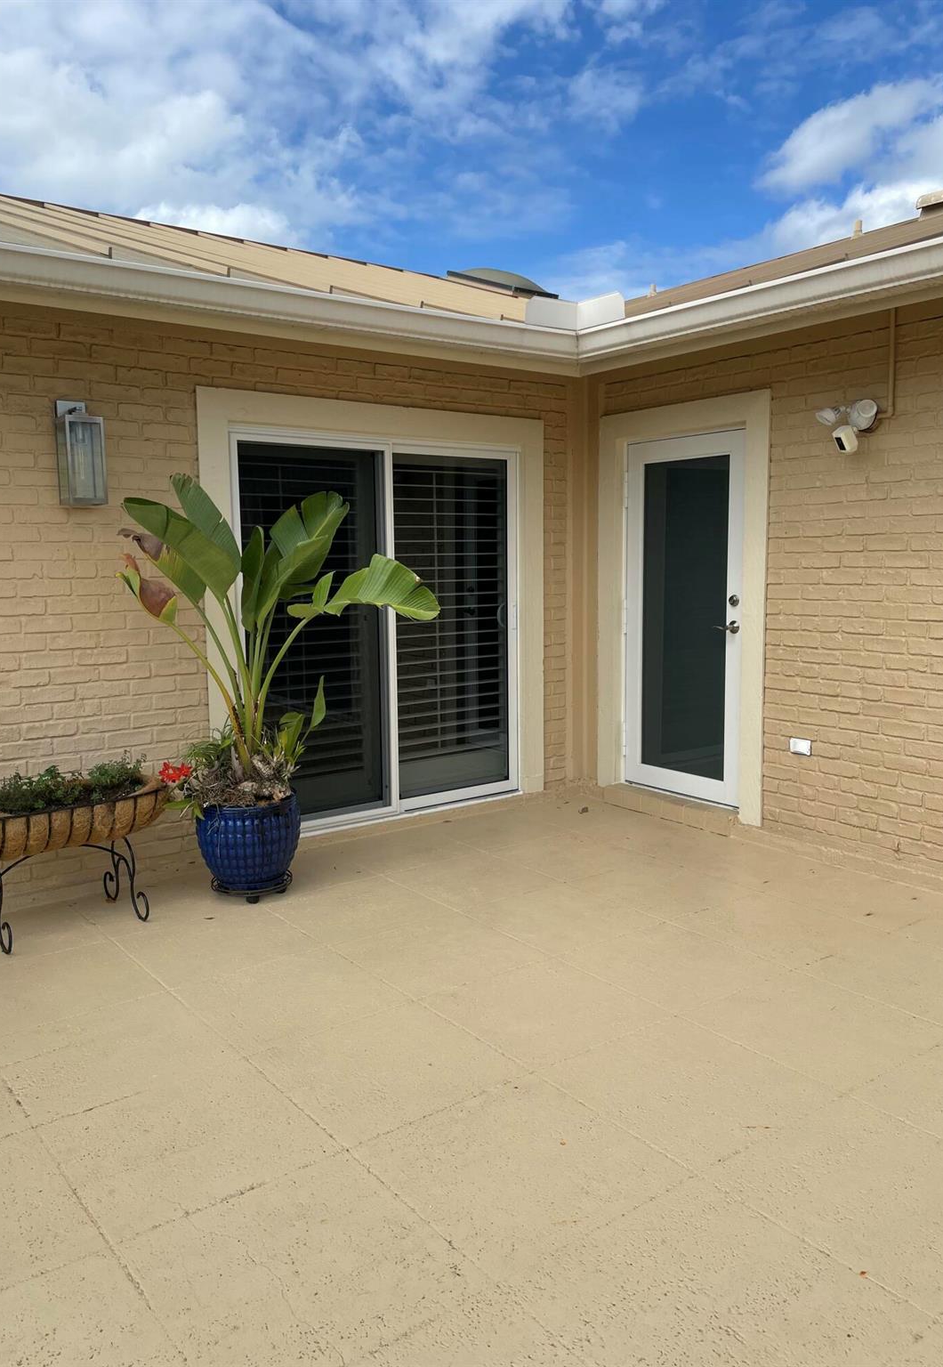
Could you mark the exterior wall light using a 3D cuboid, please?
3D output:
[{"bbox_3d":[-1.674,-0.988,4.401,0.157,0.450,0.165,-6,8,-38],"label":"exterior wall light"}]

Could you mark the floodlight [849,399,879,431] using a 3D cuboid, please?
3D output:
[{"bbox_3d":[1.770,-1.209,4.632,0.125,0.140,0.125,5,9,40],"label":"floodlight"}]

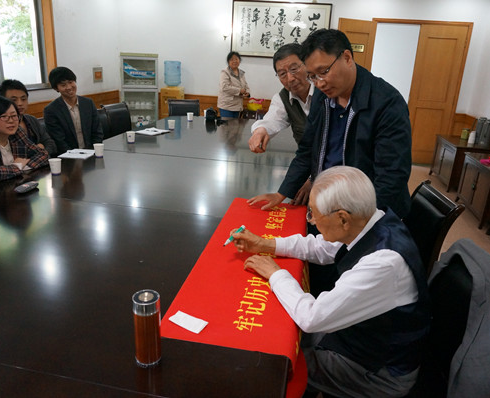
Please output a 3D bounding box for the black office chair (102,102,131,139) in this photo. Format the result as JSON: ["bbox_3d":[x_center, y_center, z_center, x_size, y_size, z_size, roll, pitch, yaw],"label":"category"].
[{"bbox_3d":[-1.216,-0.532,4.471,0.580,0.990,0.510,6,19,11],"label":"black office chair"}]

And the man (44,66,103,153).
[{"bbox_3d":[-1.438,-0.423,3.523,0.520,1.380,0.750,-15,25,-41],"label":"man"}]

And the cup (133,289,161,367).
[{"bbox_3d":[-0.242,0.323,0.994,0.064,0.185,0.064,2,19,-1],"label":"cup"}]

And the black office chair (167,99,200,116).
[{"bbox_3d":[-0.947,-0.933,5.721,0.500,0.960,0.580,6,19,11],"label":"black office chair"}]

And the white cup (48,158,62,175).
[{"bbox_3d":[-1.200,-0.199,2.543,0.074,0.090,0.074,2,19,-1],"label":"white cup"}]

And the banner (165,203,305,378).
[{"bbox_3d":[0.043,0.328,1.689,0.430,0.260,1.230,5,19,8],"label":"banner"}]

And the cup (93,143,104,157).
[{"bbox_3d":[-1.102,-0.360,3.026,0.074,0.090,0.074,2,19,-1],"label":"cup"}]

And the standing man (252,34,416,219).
[{"bbox_3d":[0.396,0.061,1.941,0.480,1.640,0.660,-14,25,-40],"label":"standing man"}]

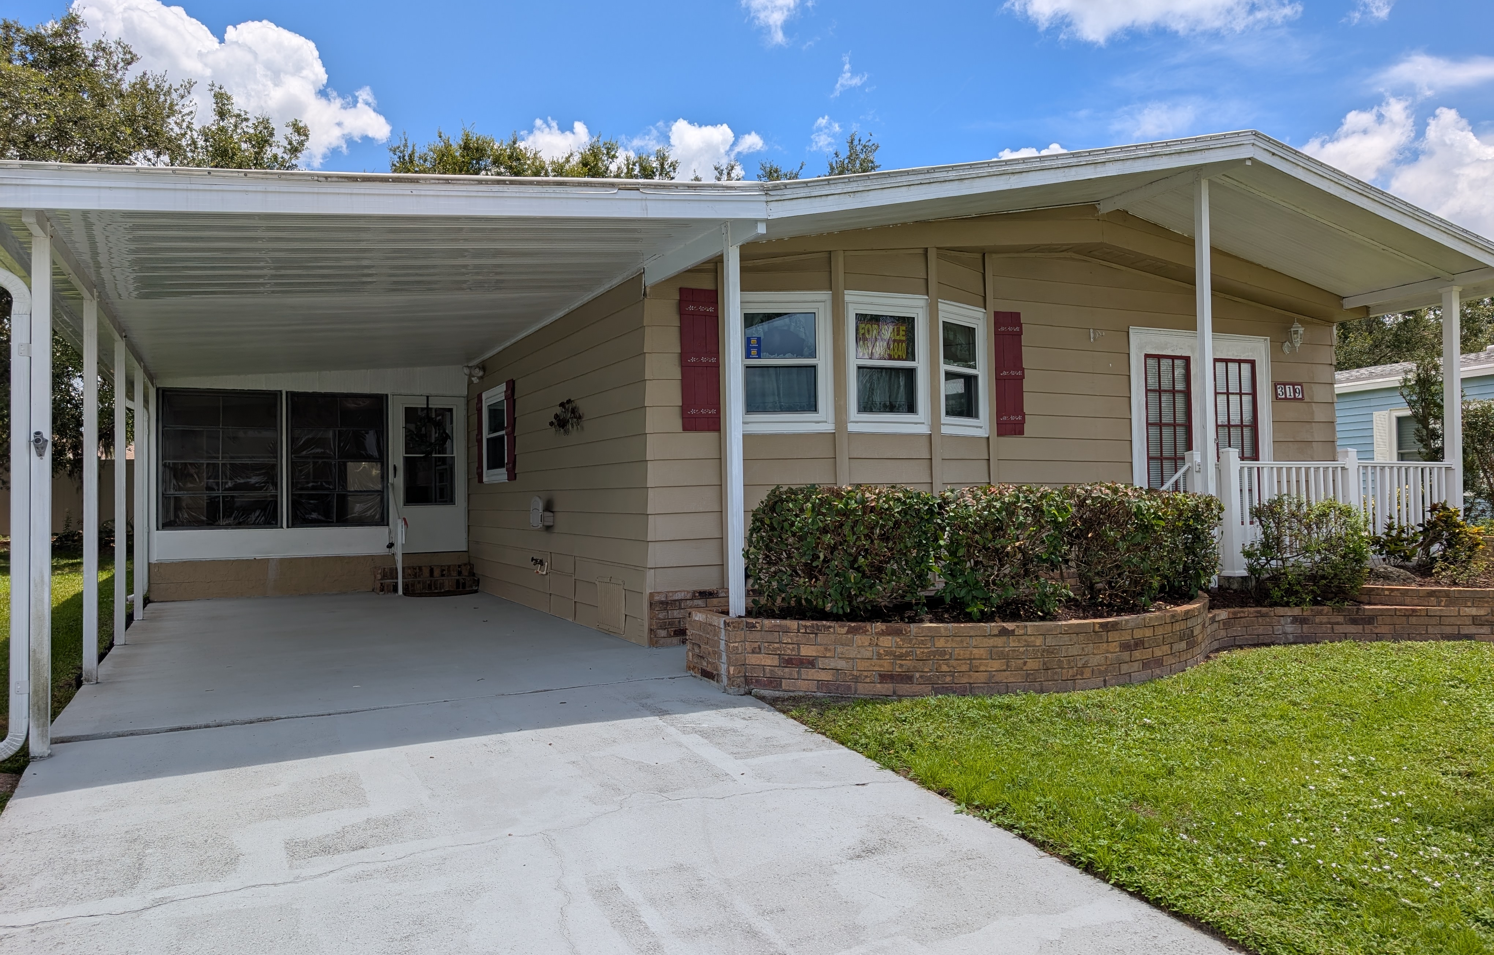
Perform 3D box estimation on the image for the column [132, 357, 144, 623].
[{"bbox_3d":[-5.962,0.141,10.170,0.074,2.510,0.074,0,-2,-25],"label":"column"}]

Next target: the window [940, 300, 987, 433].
[{"bbox_3d":[1.872,-0.922,8.930,0.100,1.120,0.770,-2,-2,44],"label":"window"}]

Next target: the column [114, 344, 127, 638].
[{"bbox_3d":[-5.116,0.124,8.470,0.074,2.500,0.074,0,-2,-25],"label":"column"}]

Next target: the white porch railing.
[{"bbox_3d":[5.170,0.284,8.980,3.000,1.010,0.130,0,-2,-25],"label":"white porch railing"}]

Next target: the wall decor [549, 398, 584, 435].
[{"bbox_3d":[-1.644,-0.532,9.356,0.110,0.330,0.720,0,-1,-26],"label":"wall decor"}]

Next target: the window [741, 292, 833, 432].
[{"bbox_3d":[0.261,-0.877,7.900,0.790,1.080,0.100,-1,-1,-1],"label":"window"}]

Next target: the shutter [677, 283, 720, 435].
[{"bbox_3d":[-0.343,-0.891,7.822,0.307,1.080,0.040,0,-1,-25],"label":"shutter"}]

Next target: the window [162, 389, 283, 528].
[{"bbox_3d":[-6.200,-0.219,12.229,1.260,1.630,0.080,0,-1,-25],"label":"window"}]

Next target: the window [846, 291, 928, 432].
[{"bbox_3d":[1.153,-0.926,8.420,0.800,1.120,0.100,0,-2,-25],"label":"window"}]

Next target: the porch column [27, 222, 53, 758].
[{"bbox_3d":[-3.380,0.059,4.970,0.074,2.520,0.074,0,-2,-25],"label":"porch column"}]

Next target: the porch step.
[{"bbox_3d":[-3.951,1.235,12.780,1.170,0.330,0.680,0,-1,-25],"label":"porch step"}]

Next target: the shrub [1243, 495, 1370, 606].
[{"bbox_3d":[4.480,0.584,8.300,0.950,0.870,0.780,0,-2,-25],"label":"shrub"}]

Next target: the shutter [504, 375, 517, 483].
[{"bbox_3d":[-2.559,-0.506,11.247,0.040,1.090,0.310,0,-1,-26],"label":"shutter"}]

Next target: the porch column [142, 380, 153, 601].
[{"bbox_3d":[-6.897,0.148,11.950,0.100,2.540,0.100,0,-1,-25],"label":"porch column"}]

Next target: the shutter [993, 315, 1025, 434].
[{"bbox_3d":[2.363,-0.931,9.330,0.310,1.115,0.040,0,-2,-25],"label":"shutter"}]

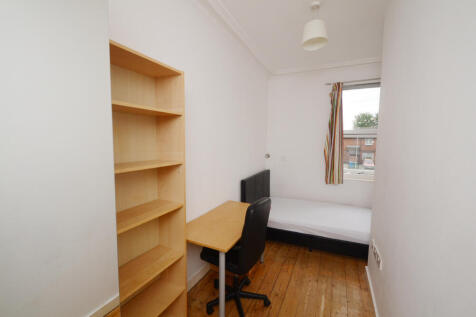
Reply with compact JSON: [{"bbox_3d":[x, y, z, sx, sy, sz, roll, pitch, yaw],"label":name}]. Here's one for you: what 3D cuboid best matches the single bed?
[{"bbox_3d":[1.208,0.822,3.371,1.980,0.953,1.210,2,5,22],"label":"single bed"}]

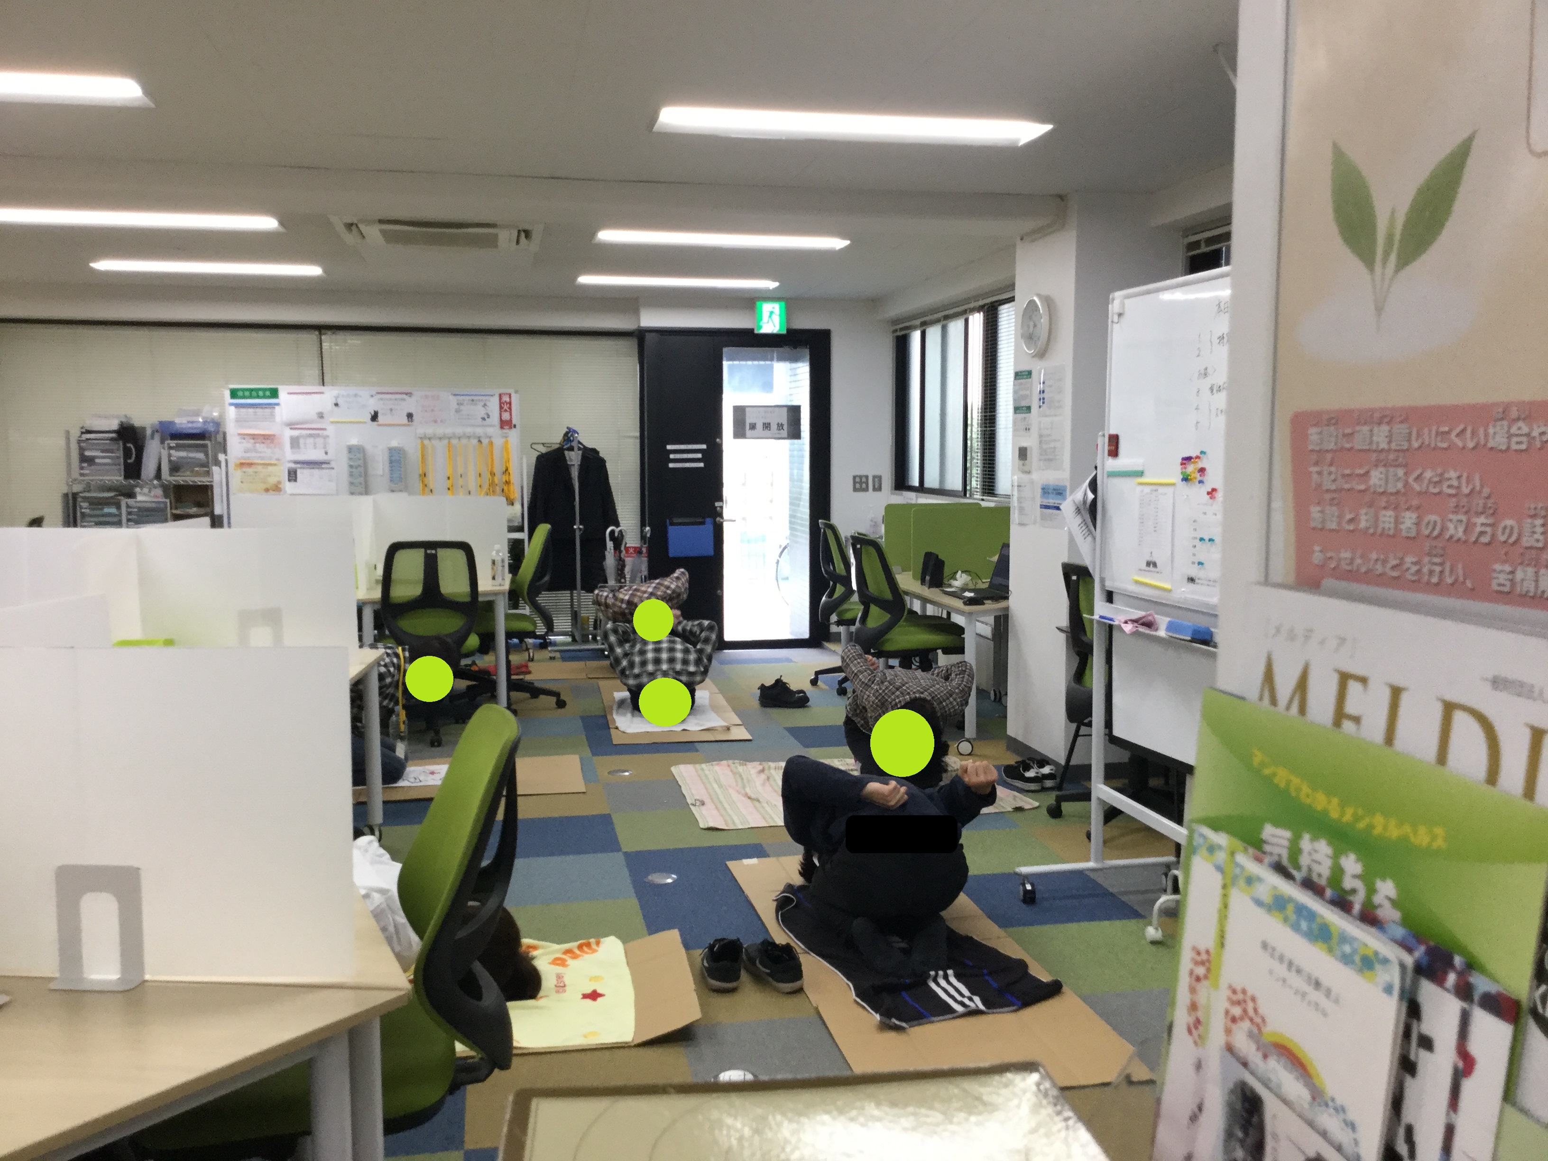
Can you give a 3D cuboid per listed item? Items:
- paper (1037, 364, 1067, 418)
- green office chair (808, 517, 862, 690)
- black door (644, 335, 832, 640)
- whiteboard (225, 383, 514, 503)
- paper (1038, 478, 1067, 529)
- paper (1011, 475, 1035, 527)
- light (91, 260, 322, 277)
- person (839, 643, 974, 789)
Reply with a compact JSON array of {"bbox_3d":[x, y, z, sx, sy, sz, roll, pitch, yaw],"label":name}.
[{"bbox_3d":[1.177,-0.805,5.895,0.008,0.212,0.297,-1,6,-11],"label":"paper"},{"bbox_3d":[0.557,0.144,8.129,0.640,0.980,0.640,-1,6,-11],"label":"green office chair"},{"bbox_3d":[-0.264,-0.649,9.757,1.350,2.209,0.100,-1,6,-11],"label":"black door"},{"bbox_3d":[-2.488,-0.758,8.751,1.800,0.920,0.060,-1,6,-15],"label":"whiteboard"},{"bbox_3d":[1.206,-0.329,5.972,0.005,0.210,0.297,-1,6,-11],"label":"paper"},{"bbox_3d":[1.132,-0.361,6.295,0.006,0.215,0.285,-1,6,-11],"label":"paper"},{"bbox_3d":[-3.325,-1.841,8.200,1.260,0.070,0.300,-1,6,-11],"label":"light"},{"bbox_3d":[0.543,0.559,6.111,0.580,0.560,0.850,0,6,0],"label":"person"}]

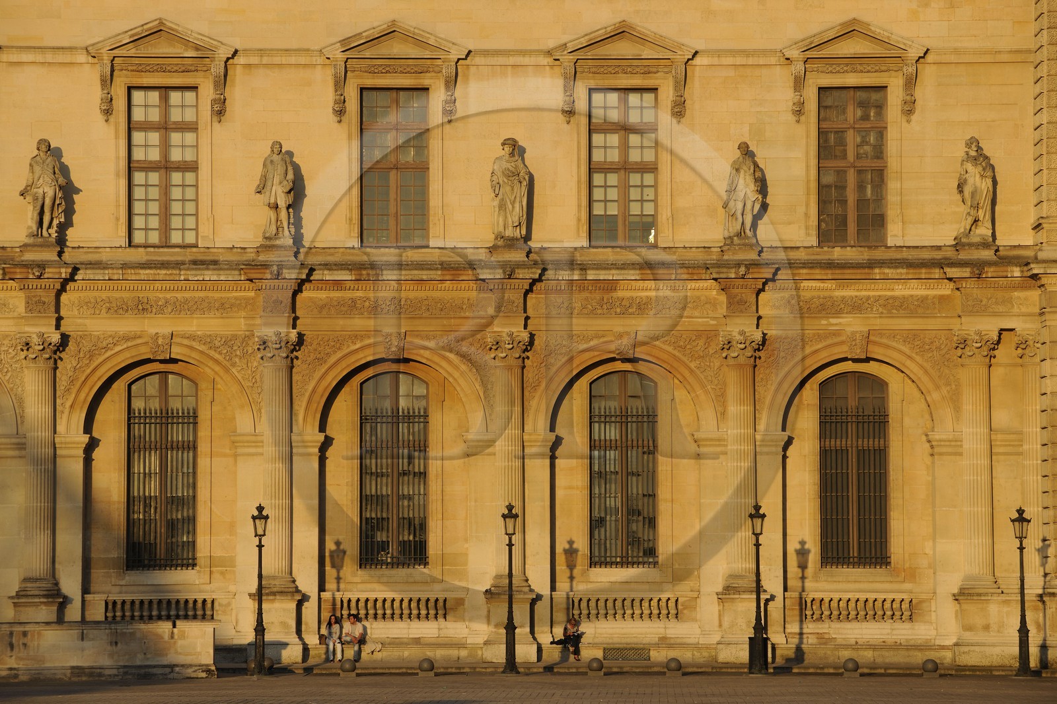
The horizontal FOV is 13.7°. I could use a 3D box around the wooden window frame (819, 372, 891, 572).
[{"bbox_3d":[9.021,3.257,121.913,1.923,5.417,0.300,0,-3,-1],"label":"wooden window frame"}]

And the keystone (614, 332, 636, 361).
[{"bbox_3d":[2.650,-0.158,120.257,0.586,0.812,0.400,0,-3,0],"label":"keystone"}]

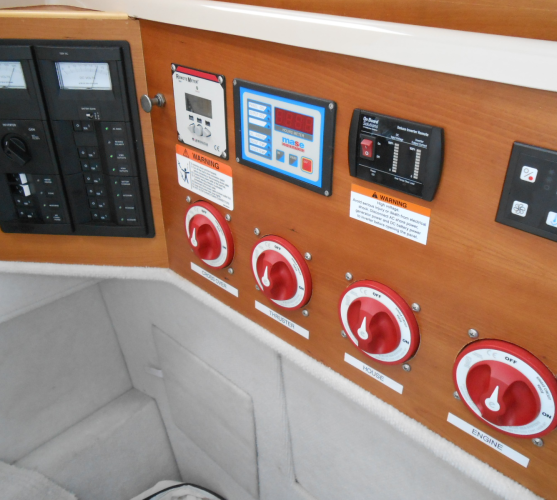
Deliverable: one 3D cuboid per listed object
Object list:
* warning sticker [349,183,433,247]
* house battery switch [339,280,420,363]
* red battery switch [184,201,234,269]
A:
[{"bbox_3d":[0.101,-0.033,0.465,0.083,0.035,0.002,26,39,35],"label":"warning sticker"},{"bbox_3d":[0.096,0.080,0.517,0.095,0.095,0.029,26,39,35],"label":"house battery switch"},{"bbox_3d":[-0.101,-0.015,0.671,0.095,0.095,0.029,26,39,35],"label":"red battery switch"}]

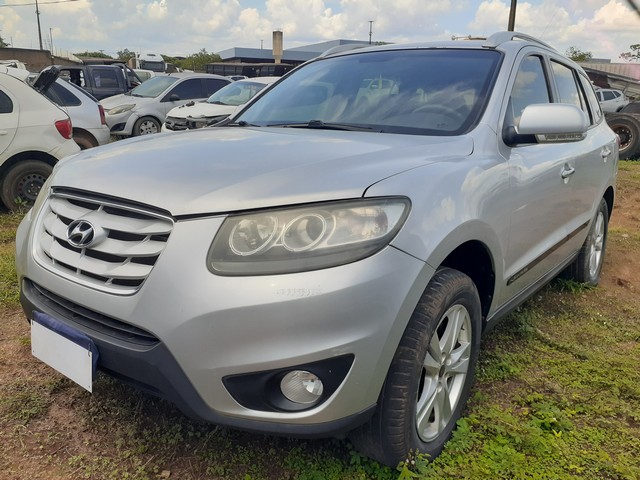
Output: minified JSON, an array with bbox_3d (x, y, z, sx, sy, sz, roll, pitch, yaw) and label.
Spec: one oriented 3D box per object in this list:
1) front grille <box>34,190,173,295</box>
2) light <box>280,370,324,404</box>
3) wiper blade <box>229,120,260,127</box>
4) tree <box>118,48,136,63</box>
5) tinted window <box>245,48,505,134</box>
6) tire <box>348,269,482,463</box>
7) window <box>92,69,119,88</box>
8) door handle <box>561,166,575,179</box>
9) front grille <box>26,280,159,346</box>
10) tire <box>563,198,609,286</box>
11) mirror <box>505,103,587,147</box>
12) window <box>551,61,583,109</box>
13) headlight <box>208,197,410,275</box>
[{"bbox_3d":[-0.739,0.003,1.596,0.760,0.275,0.170,12,17,37],"label":"front grille"},{"bbox_3d":[-0.042,0.413,1.396,0.115,0.110,0.080,8,14,22],"label":"light"},{"bbox_3d":[-0.424,-0.637,2.779,0.055,0.040,0.400,-7,16,-35],"label":"wiper blade"},{"bbox_3d":[-25.200,-21.900,65.000,3.600,6.000,3.600,-4,14,-22],"label":"tree"},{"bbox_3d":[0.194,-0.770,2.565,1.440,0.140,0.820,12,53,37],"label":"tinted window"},{"bbox_3d":[0.362,0.444,1.801,0.240,0.730,0.730,11,16,35],"label":"tire"},{"bbox_3d":[-5.156,-3.882,12.000,0.620,0.440,0.050,2,1,3],"label":"window"},{"bbox_3d":[1.259,-0.342,2.539,0.060,0.050,0.220,12,17,37],"label":"door handle"},{"bbox_3d":[-0.782,0.216,1.573,0.850,0.120,0.130,12,17,37],"label":"front grille"},{"bbox_3d":[2.054,0.012,3.898,0.235,0.730,0.730,12,17,37],"label":"tire"},{"bbox_3d":[0.965,-0.492,2.088,0.290,0.170,0.190,12,17,37],"label":"mirror"},{"bbox_3d":[1.574,-0.888,3.107,0.060,0.420,0.700,-17,-2,40],"label":"window"},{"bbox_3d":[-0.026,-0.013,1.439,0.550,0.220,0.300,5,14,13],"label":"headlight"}]

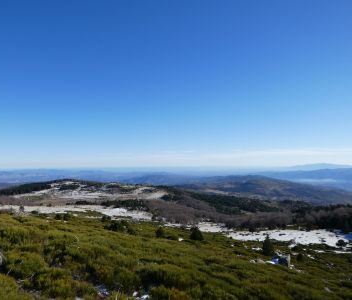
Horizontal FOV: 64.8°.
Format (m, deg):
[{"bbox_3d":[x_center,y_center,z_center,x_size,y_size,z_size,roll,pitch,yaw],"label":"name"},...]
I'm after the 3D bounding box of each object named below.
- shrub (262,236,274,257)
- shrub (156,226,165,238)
[{"bbox_3d":[10.996,11.383,33.000,1.310,2.530,1.240,0,-3,0],"label":"shrub"},{"bbox_3d":[-2.236,11.937,40.000,1.130,1.660,1.070,0,-3,0],"label":"shrub"}]

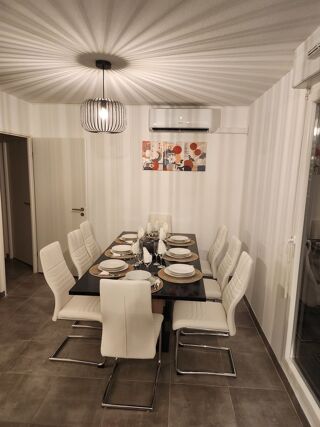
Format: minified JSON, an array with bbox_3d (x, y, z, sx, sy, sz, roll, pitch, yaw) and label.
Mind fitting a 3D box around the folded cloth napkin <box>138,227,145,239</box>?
[{"bbox_3d":[-0.210,0.218,3.295,0.070,0.140,0.055,2,9,3],"label":"folded cloth napkin"}]

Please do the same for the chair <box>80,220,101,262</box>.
[{"bbox_3d":[-0.636,0.606,3.669,0.590,0.975,0.420,2,9,3],"label":"chair"}]

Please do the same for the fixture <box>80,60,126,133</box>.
[{"bbox_3d":[-0.461,-0.953,2.429,0.391,0.552,0.391,2,10,4],"label":"fixture"}]

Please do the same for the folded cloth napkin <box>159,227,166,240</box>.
[{"bbox_3d":[0.024,0.223,3.231,0.082,0.145,0.060,2,10,4],"label":"folded cloth napkin"}]

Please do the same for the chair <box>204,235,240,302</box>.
[{"bbox_3d":[0.448,0.731,3.051,0.590,0.975,0.420,2,9,3],"label":"chair"}]

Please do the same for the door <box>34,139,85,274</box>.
[{"bbox_3d":[-1.458,-0.073,4.361,0.814,2.036,0.040,3,10,12],"label":"door"}]

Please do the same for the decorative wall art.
[{"bbox_3d":[0.207,-0.813,4.206,0.908,0.411,0.025,2,10,4],"label":"decorative wall art"}]

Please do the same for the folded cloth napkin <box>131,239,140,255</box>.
[{"bbox_3d":[-0.222,0.311,2.790,0.080,0.150,0.060,2,10,4],"label":"folded cloth napkin"}]

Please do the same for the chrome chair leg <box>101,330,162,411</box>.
[{"bbox_3d":[-0.208,1.138,2.310,0.381,0.421,0.511,2,10,4],"label":"chrome chair leg"}]

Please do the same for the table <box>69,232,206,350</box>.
[{"bbox_3d":[-0.101,0.810,3.210,1.003,0.762,1.986,2,10,4],"label":"table"}]

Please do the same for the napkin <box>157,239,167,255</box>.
[{"bbox_3d":[0.018,0.312,2.778,0.080,0.150,0.060,2,9,3],"label":"napkin"}]

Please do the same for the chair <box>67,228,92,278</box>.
[{"bbox_3d":[-0.625,0.683,3.200,0.592,0.993,0.431,2,10,4],"label":"chair"}]

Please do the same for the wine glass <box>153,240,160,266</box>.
[{"bbox_3d":[-0.034,0.376,2.835,0.077,0.226,0.077,2,10,4],"label":"wine glass"}]

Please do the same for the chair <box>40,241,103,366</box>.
[{"bbox_3d":[-0.678,0.772,2.633,0.590,0.975,0.420,3,9,8],"label":"chair"}]

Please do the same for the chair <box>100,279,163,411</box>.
[{"bbox_3d":[-0.205,0.859,2.251,0.431,0.993,0.592,2,10,4],"label":"chair"}]

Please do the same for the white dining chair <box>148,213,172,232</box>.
[{"bbox_3d":[-0.026,0.547,4.021,0.431,0.993,0.592,2,10,4],"label":"white dining chair"}]

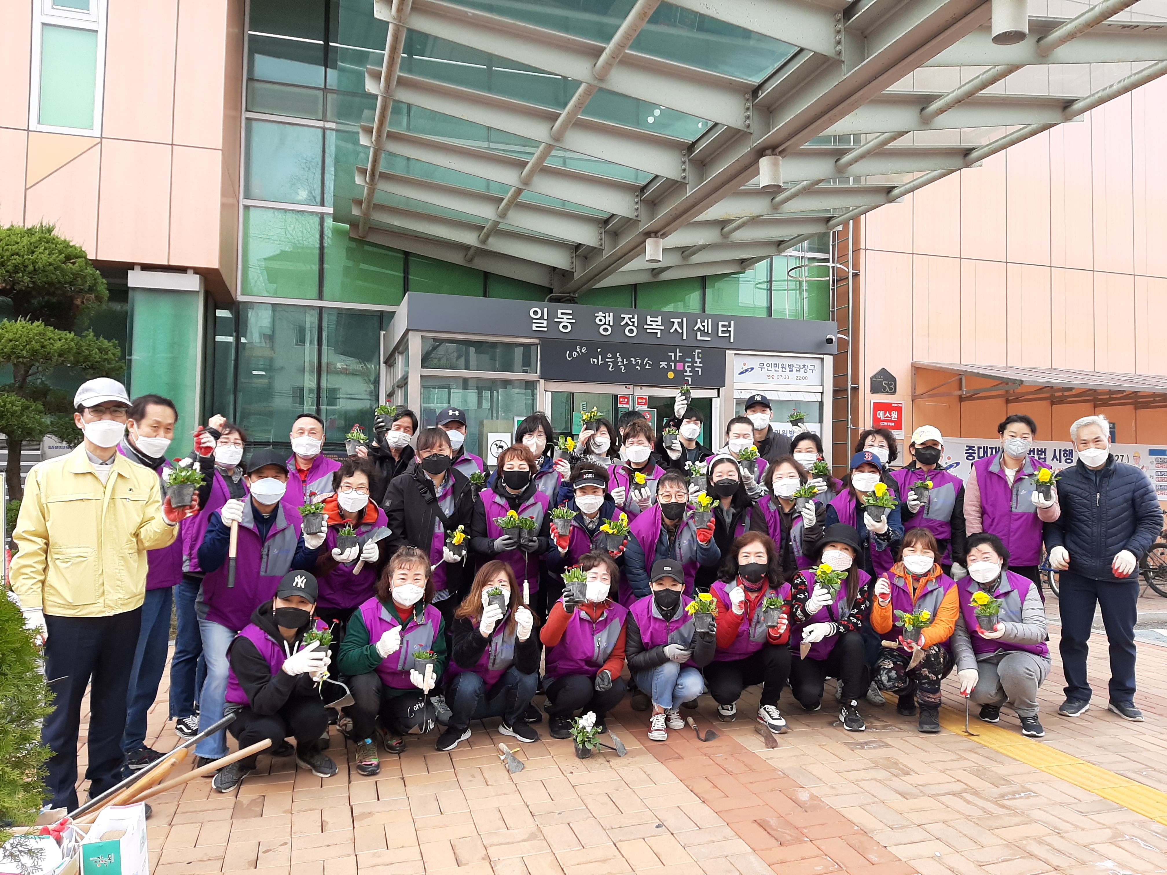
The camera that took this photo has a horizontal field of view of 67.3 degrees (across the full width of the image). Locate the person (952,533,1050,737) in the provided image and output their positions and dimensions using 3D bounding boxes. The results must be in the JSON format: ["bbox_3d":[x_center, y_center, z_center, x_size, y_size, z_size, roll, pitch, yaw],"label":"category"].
[{"bbox_3d":[2.235,1.000,4.700,0.500,0.985,0.620,-1,-2,30],"label":"person"}]

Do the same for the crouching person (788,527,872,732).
[{"bbox_3d":[1.393,1.031,4.970,0.460,1.050,0.680,0,-2,14],"label":"crouching person"}]

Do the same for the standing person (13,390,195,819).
[{"bbox_3d":[-1.911,0.603,3.475,0.600,1.690,0.520,2,-3,-26],"label":"standing person"}]

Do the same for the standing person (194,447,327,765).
[{"bbox_3d":[-1.458,0.754,3.949,0.520,1.440,0.550,2,-2,-18],"label":"standing person"}]

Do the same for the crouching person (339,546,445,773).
[{"bbox_3d":[-0.904,1.023,4.189,0.490,0.970,0.640,1,-2,-10],"label":"crouching person"}]

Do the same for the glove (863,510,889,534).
[{"bbox_3d":[1.623,0.474,4.870,0.125,0.125,0.100,0,-2,17],"label":"glove"}]

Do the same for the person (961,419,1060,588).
[{"bbox_3d":[2.442,0.726,5.033,0.520,1.680,0.380,0,-2,22],"label":"person"}]

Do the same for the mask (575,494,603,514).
[{"bbox_3d":[0.030,0.370,4.880,0.152,0.115,0.085,1,-2,0],"label":"mask"}]

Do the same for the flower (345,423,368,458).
[{"bbox_3d":[-1.228,0.015,4.750,0.125,0.175,0.120,1,-2,-12],"label":"flower"}]

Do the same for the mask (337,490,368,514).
[{"bbox_3d":[-1.163,0.324,4.420,0.148,0.118,0.085,1,-2,-11],"label":"mask"}]

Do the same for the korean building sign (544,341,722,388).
[{"bbox_3d":[0.599,-0.834,9.995,2.222,0.429,0.070,1,-2,-15],"label":"korean building sign"}]

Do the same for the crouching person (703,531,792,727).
[{"bbox_3d":[0.885,1.010,4.770,0.460,1.000,0.620,0,-2,5],"label":"crouching person"}]

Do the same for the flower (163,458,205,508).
[{"bbox_3d":[-1.558,0.176,3.420,0.145,0.185,0.140,1,-2,-25],"label":"flower"}]

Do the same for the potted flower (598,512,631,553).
[{"bbox_3d":[0.157,0.487,4.500,0.165,0.200,0.145,1,-2,2],"label":"potted flower"}]

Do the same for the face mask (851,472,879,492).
[{"bbox_3d":[1.582,0.253,4.920,0.148,0.110,0.085,0,-2,19],"label":"face mask"}]

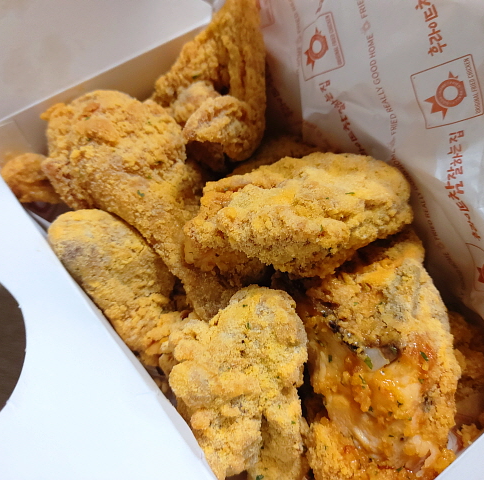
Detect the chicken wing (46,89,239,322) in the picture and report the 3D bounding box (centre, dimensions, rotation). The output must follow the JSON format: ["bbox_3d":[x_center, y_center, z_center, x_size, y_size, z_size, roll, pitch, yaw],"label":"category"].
[{"bbox_3d":[-0.046,-0.020,0.225,0.065,0.052,0.128,-31,80,-15],"label":"chicken wing"}]

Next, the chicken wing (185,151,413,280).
[{"bbox_3d":[0.024,-0.010,0.200,0.098,0.040,0.050,-10,58,-3],"label":"chicken wing"}]

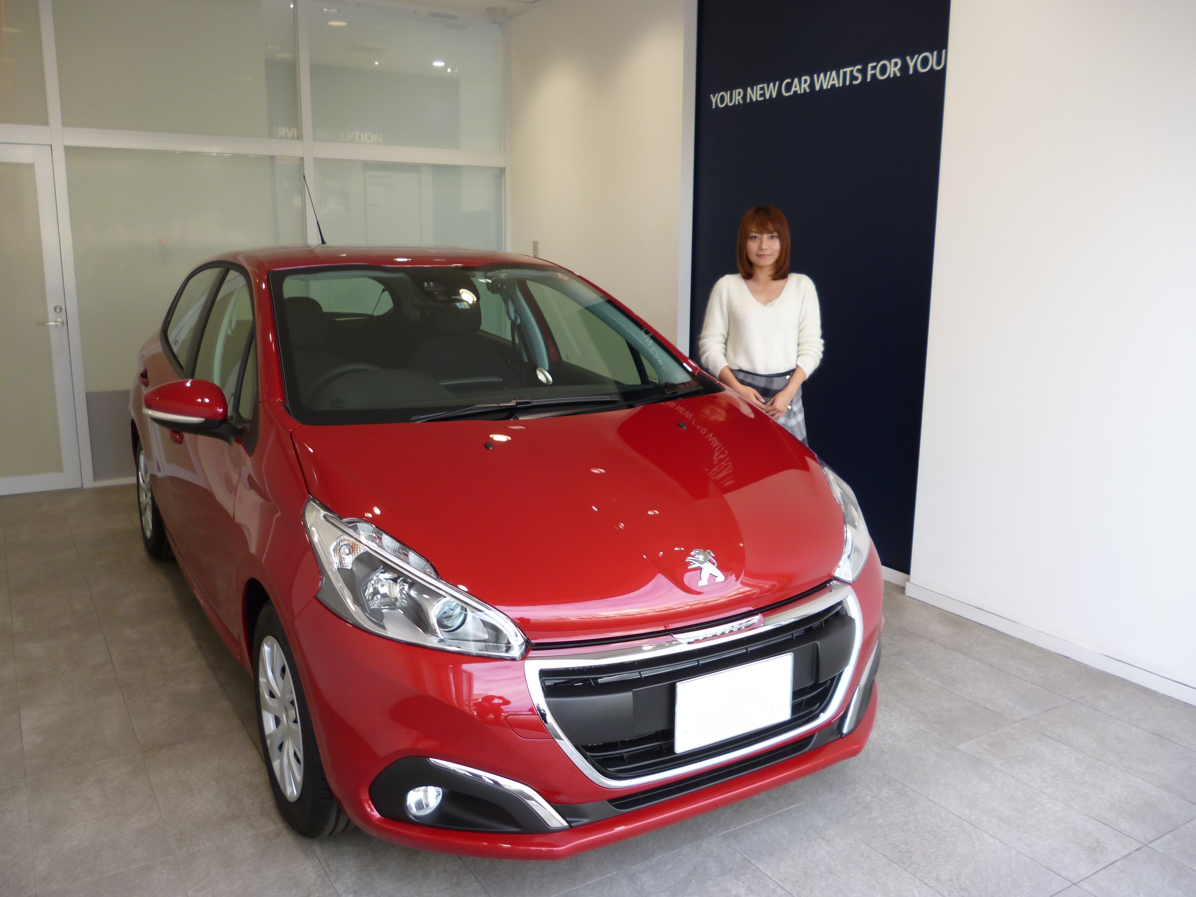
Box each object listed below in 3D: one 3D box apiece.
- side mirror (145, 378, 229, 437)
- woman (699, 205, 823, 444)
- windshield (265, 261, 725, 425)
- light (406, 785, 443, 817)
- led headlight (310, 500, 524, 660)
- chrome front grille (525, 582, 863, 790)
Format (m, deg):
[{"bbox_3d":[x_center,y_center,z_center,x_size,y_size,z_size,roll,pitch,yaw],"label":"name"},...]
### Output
[{"bbox_3d":[-1.119,-0.108,2.652,0.225,0.155,0.130,-6,13,-31],"label":"side mirror"},{"bbox_3d":[0.575,-0.062,3.573,0.450,1.625,0.280,3,12,9],"label":"woman"},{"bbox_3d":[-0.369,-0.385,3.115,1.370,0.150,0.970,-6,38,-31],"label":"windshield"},{"bbox_3d":[-0.361,0.750,2.043,0.080,0.066,0.050,-6,13,-31],"label":"light"},{"bbox_3d":[-0.398,0.278,2.091,0.360,0.285,0.495,-6,13,-31],"label":"led headlight"},{"bbox_3d":[0.278,0.538,2.199,0.940,0.347,0.170,-6,13,-31],"label":"chrome front grille"}]

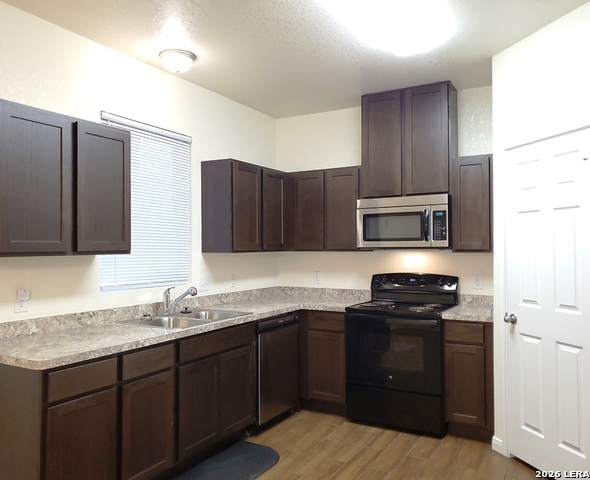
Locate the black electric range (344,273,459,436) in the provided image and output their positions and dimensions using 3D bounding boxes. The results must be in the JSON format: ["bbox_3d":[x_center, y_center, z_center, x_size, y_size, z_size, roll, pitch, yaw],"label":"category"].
[{"bbox_3d":[0.901,0.890,3.970,0.759,1.172,0.660,-1,-1,30],"label":"black electric range"}]

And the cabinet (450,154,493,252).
[{"bbox_3d":[1.452,-0.278,3.876,0.315,0.747,0.328,-1,-1,30],"label":"cabinet"}]

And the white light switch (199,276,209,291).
[{"bbox_3d":[-0.746,0.368,3.995,0.012,0.115,0.108,-1,-1,30],"label":"white light switch"}]

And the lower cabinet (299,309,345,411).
[{"bbox_3d":[0.393,1.039,4.296,0.448,0.866,0.615,-1,-1,30],"label":"lower cabinet"}]

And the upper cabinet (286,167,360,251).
[{"bbox_3d":[0.330,-0.268,4.518,0.750,0.745,0.320,-1,-1,30],"label":"upper cabinet"}]

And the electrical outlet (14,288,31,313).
[{"bbox_3d":[-1.498,0.339,2.658,0.025,0.122,0.078,-1,-1,30],"label":"electrical outlet"}]

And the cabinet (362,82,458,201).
[{"bbox_3d":[0.985,-0.817,4.151,0.755,0.902,0.318,-1,-1,30],"label":"cabinet"}]

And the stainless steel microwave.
[{"bbox_3d":[0.963,-0.139,4.116,0.760,0.420,0.390,-1,-1,30],"label":"stainless steel microwave"}]

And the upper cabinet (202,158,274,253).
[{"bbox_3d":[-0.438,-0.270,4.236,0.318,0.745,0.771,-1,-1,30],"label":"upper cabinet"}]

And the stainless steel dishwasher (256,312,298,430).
[{"bbox_3d":[-0.379,1.019,3.963,0.610,0.810,0.600,-1,-1,30],"label":"stainless steel dishwasher"}]

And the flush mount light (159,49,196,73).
[{"bbox_3d":[-0.812,-1.220,3.345,0.256,0.108,0.256,0,-1,0],"label":"flush mount light"}]

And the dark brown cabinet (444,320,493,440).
[{"bbox_3d":[1.385,1.028,3.724,0.325,0.876,0.630,-1,-1,30],"label":"dark brown cabinet"}]

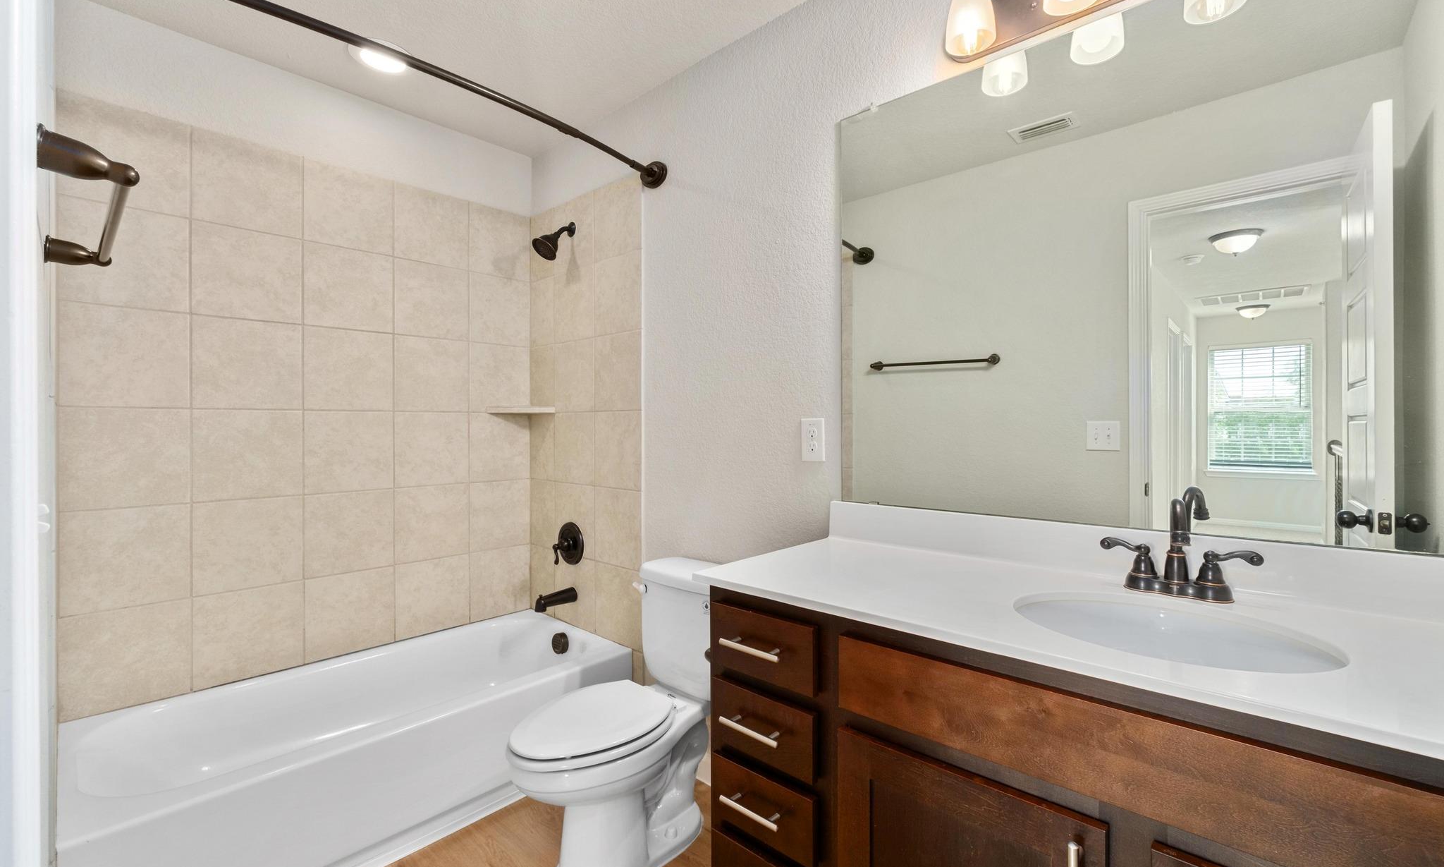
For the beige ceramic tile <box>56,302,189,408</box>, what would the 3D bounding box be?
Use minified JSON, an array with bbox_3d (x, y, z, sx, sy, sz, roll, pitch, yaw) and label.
[{"bbox_3d":[-1.818,-0.234,1.843,0.010,0.302,0.287,0,0,43],"label":"beige ceramic tile"}]

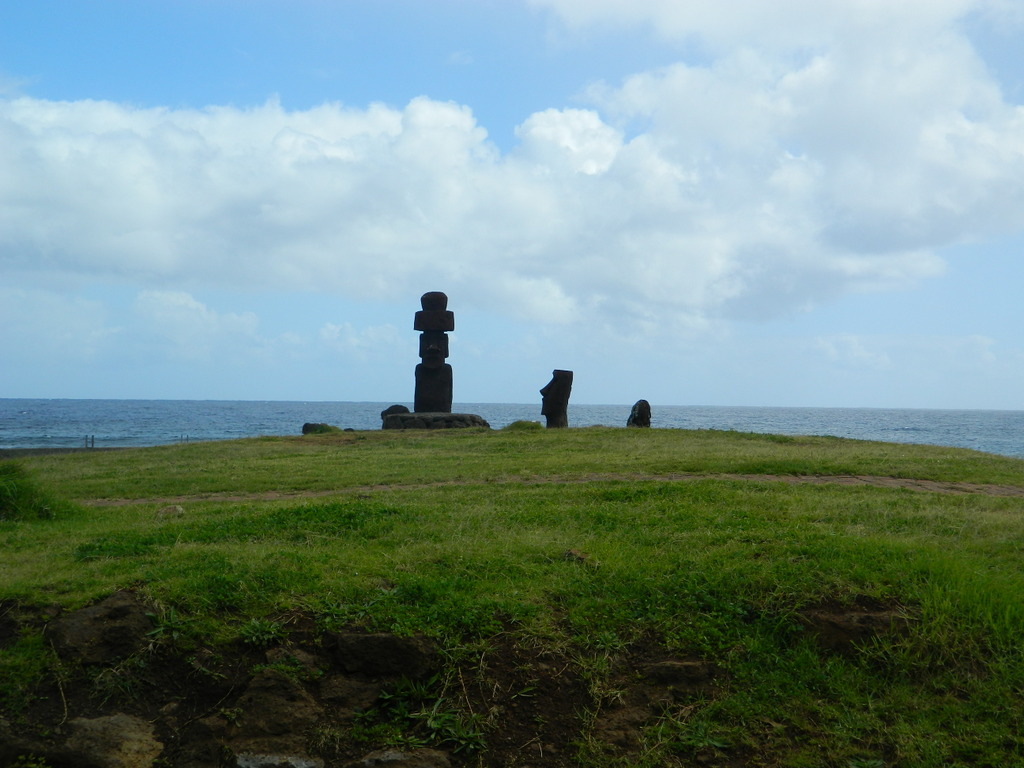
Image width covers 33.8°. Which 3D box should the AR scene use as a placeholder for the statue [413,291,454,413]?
[{"bbox_3d":[-2.775,-1.139,60.000,1.420,4.300,1.300,1,-1,1],"label":"statue"}]

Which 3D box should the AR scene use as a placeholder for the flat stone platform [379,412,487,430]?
[{"bbox_3d":[-2.704,1.352,60.000,3.800,0.650,3.000,1,-1,1],"label":"flat stone platform"}]

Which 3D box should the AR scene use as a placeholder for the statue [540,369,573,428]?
[{"bbox_3d":[1.583,0.534,60.000,1.140,2.120,0.900,1,-1,-6],"label":"statue"}]

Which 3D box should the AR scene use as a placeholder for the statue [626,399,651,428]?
[{"bbox_3d":[4.519,1.067,60.000,0.850,1.080,0.800,0,-1,27],"label":"statue"}]

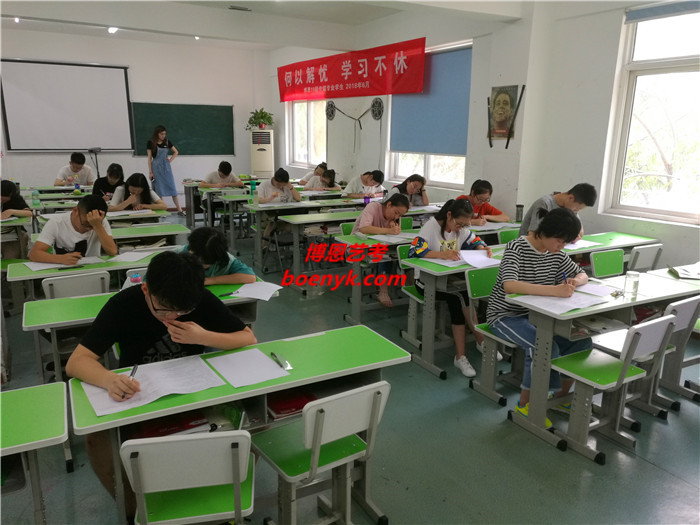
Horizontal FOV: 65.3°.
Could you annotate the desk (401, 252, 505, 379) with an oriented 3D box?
[{"bbox_3d":[0.986,0.326,3.983,1.224,0.750,0.394,-7,16,-27],"label":"desk"}]

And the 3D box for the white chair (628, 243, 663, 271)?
[{"bbox_3d":[2.219,0.193,4.506,0.370,0.765,0.450,-6,16,-27],"label":"white chair"}]

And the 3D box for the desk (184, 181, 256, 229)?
[{"bbox_3d":[-2.013,-0.915,8.883,1.224,0.750,0.394,-7,16,-27],"label":"desk"}]

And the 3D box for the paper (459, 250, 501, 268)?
[{"bbox_3d":[0.911,-0.037,3.738,0.281,0.060,0.221,-7,16,-29],"label":"paper"}]

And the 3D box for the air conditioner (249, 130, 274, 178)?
[{"bbox_3d":[-1.823,-1.980,11.415,0.472,1.558,0.322,0,14,-5],"label":"air conditioner"}]

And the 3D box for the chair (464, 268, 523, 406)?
[{"bbox_3d":[1.000,0.454,3.404,0.370,0.757,0.460,-6,16,-27],"label":"chair"}]

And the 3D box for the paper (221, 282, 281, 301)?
[{"bbox_3d":[-0.505,0.149,3.013,0.211,0.020,0.298,4,14,11],"label":"paper"}]

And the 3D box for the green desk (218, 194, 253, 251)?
[{"bbox_3d":[-1.101,-0.523,7.269,1.206,0.745,0.402,-7,16,-28],"label":"green desk"}]

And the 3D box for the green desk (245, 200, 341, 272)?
[{"bbox_3d":[-0.608,-0.339,6.606,1.224,0.750,0.394,-7,16,-27],"label":"green desk"}]

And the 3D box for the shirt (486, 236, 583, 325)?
[{"bbox_3d":[1.077,0.104,3.274,0.530,0.560,0.400,-6,16,-27],"label":"shirt"}]

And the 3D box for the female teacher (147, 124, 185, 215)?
[{"bbox_3d":[-3.324,-1.632,9.786,0.553,1.618,0.372,-9,17,-36],"label":"female teacher"}]

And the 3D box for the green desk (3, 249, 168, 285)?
[{"bbox_3d":[-1.558,0.353,3.697,1.206,0.745,0.402,-7,16,-28],"label":"green desk"}]

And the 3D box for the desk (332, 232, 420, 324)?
[{"bbox_3d":[0.507,0.139,4.721,1.224,0.750,0.394,-7,16,-27],"label":"desk"}]

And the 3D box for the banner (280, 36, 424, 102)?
[{"bbox_3d":[-0.226,-3.074,9.101,0.040,0.693,4.601,-8,16,-31],"label":"banner"}]

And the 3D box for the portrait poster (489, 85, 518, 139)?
[{"bbox_3d":[1.621,-1.583,5.787,0.020,0.530,0.385,-6,16,-27],"label":"portrait poster"}]

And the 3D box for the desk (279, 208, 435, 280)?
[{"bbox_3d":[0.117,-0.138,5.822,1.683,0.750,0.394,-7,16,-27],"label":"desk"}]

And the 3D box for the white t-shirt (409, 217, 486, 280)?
[{"bbox_3d":[0.661,-0.086,4.014,0.560,0.540,0.400,-6,16,-27],"label":"white t-shirt"}]

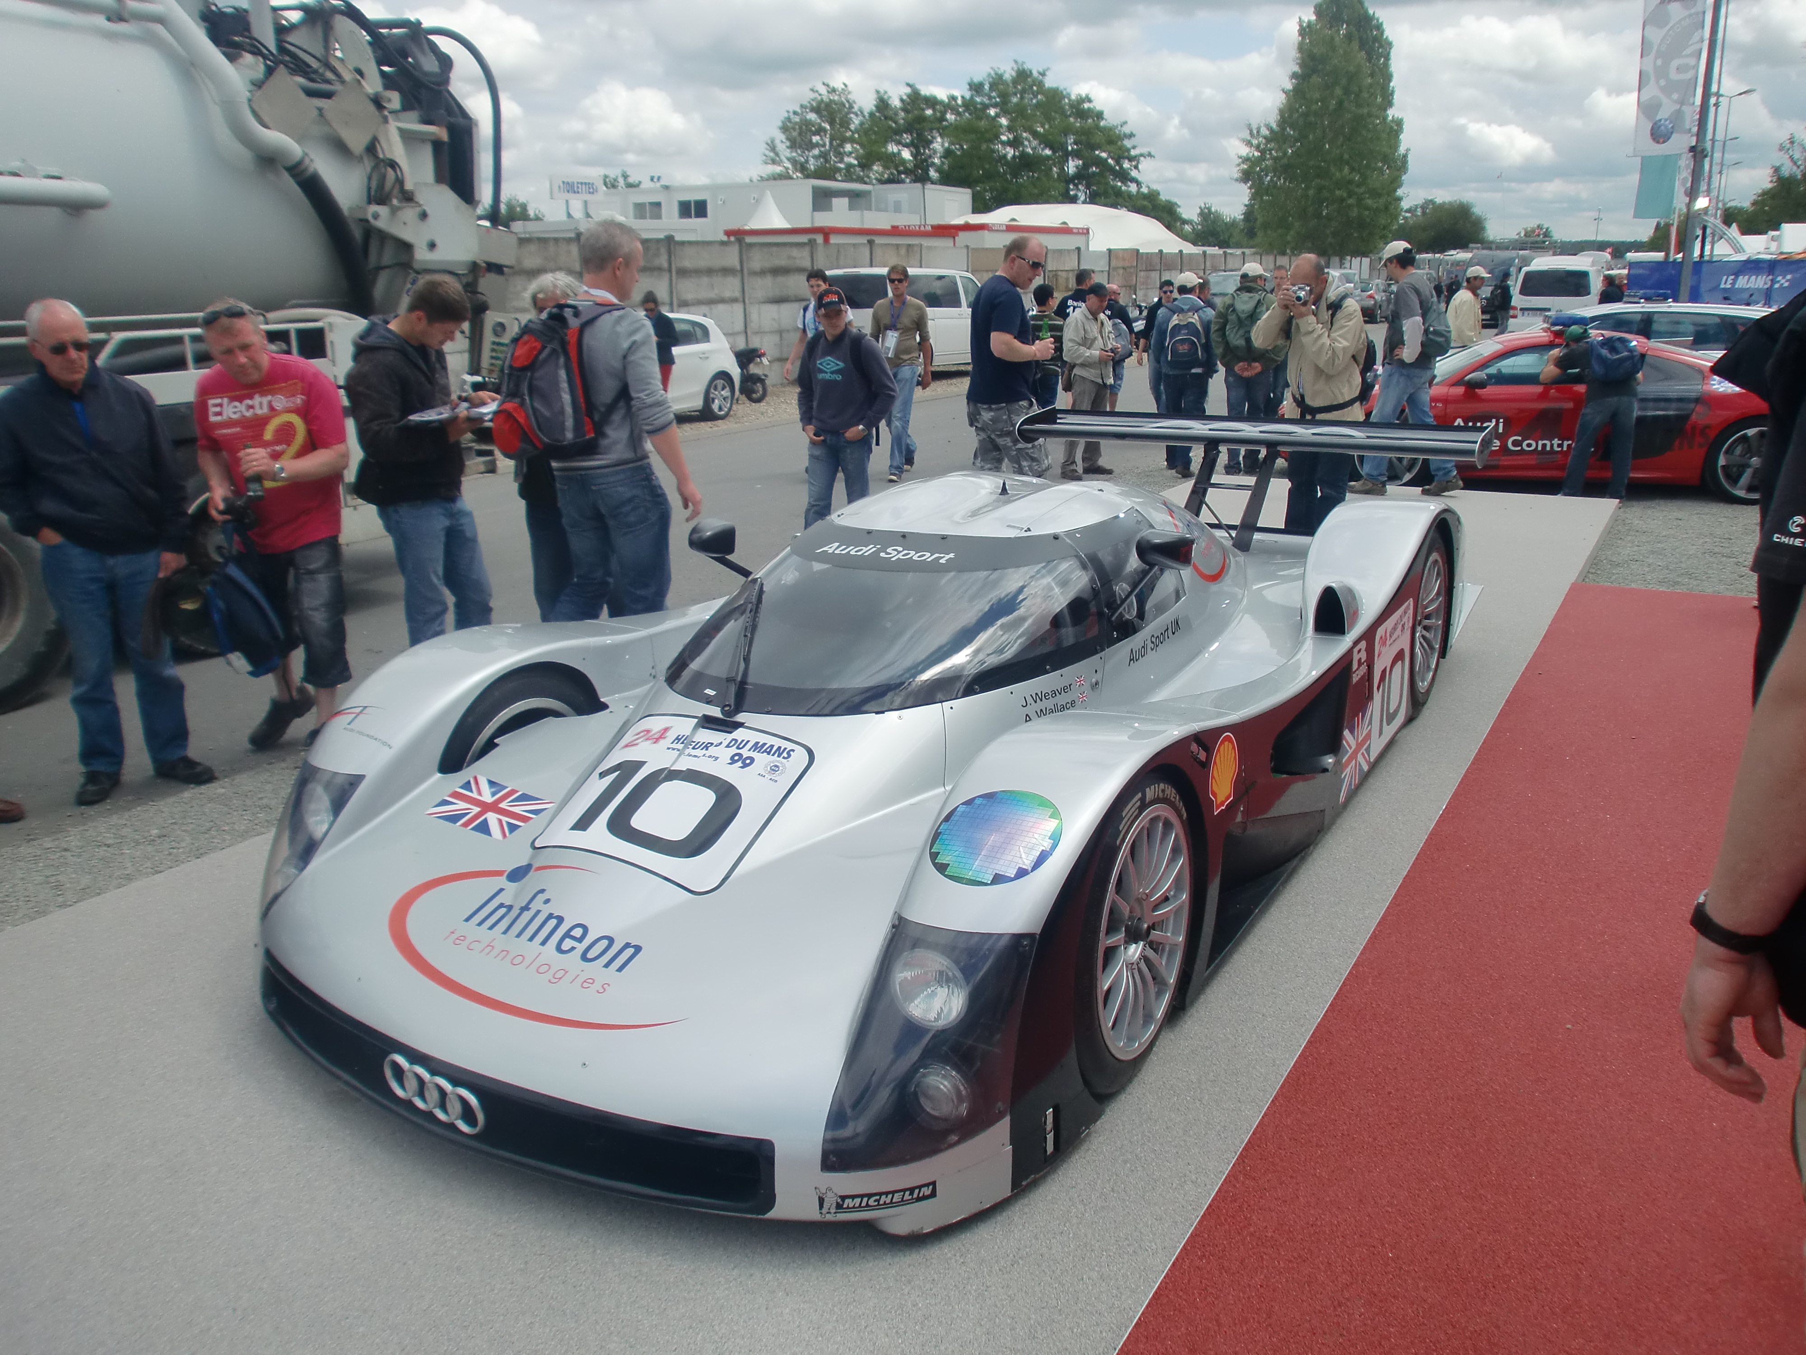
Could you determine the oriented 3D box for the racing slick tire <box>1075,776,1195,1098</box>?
[{"bbox_3d":[0.361,0.479,2.722,0.300,0.650,0.650,8,18,31],"label":"racing slick tire"}]

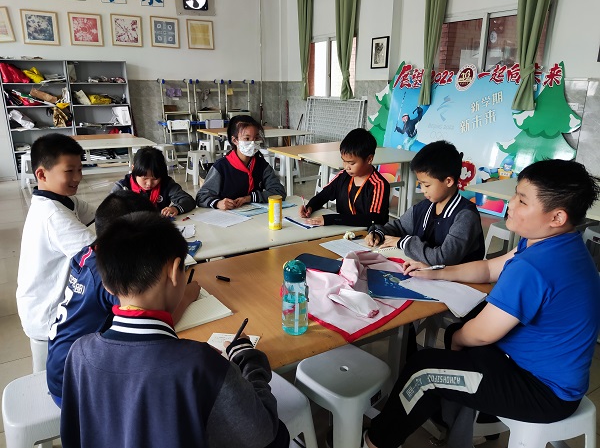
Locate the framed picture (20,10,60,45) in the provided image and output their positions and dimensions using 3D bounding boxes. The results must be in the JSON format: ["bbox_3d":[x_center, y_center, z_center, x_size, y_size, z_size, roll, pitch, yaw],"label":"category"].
[{"bbox_3d":[-3.940,-2.986,6.590,0.491,0.482,0.030,-9,20,-26],"label":"framed picture"}]

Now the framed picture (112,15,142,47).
[{"bbox_3d":[-2.839,-3.180,7.136,0.476,0.470,0.030,-9,20,-26],"label":"framed picture"}]

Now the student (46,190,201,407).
[{"bbox_3d":[-0.570,0.446,1.512,0.620,1.160,0.470,-8,20,-24],"label":"student"}]

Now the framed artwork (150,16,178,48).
[{"bbox_3d":[-2.337,-3.326,7.547,0.465,0.481,0.030,-8,20,-24],"label":"framed artwork"}]

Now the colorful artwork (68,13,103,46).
[{"bbox_3d":[-3.382,-3.074,6.870,0.484,0.474,0.030,-9,20,-26],"label":"colorful artwork"}]

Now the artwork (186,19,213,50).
[{"bbox_3d":[-1.780,-3.401,7.798,0.476,0.473,0.030,-8,20,-24],"label":"artwork"}]

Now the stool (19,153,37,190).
[{"bbox_3d":[-3.904,-0.778,6.428,0.360,0.460,0.360,-8,20,-24],"label":"stool"}]

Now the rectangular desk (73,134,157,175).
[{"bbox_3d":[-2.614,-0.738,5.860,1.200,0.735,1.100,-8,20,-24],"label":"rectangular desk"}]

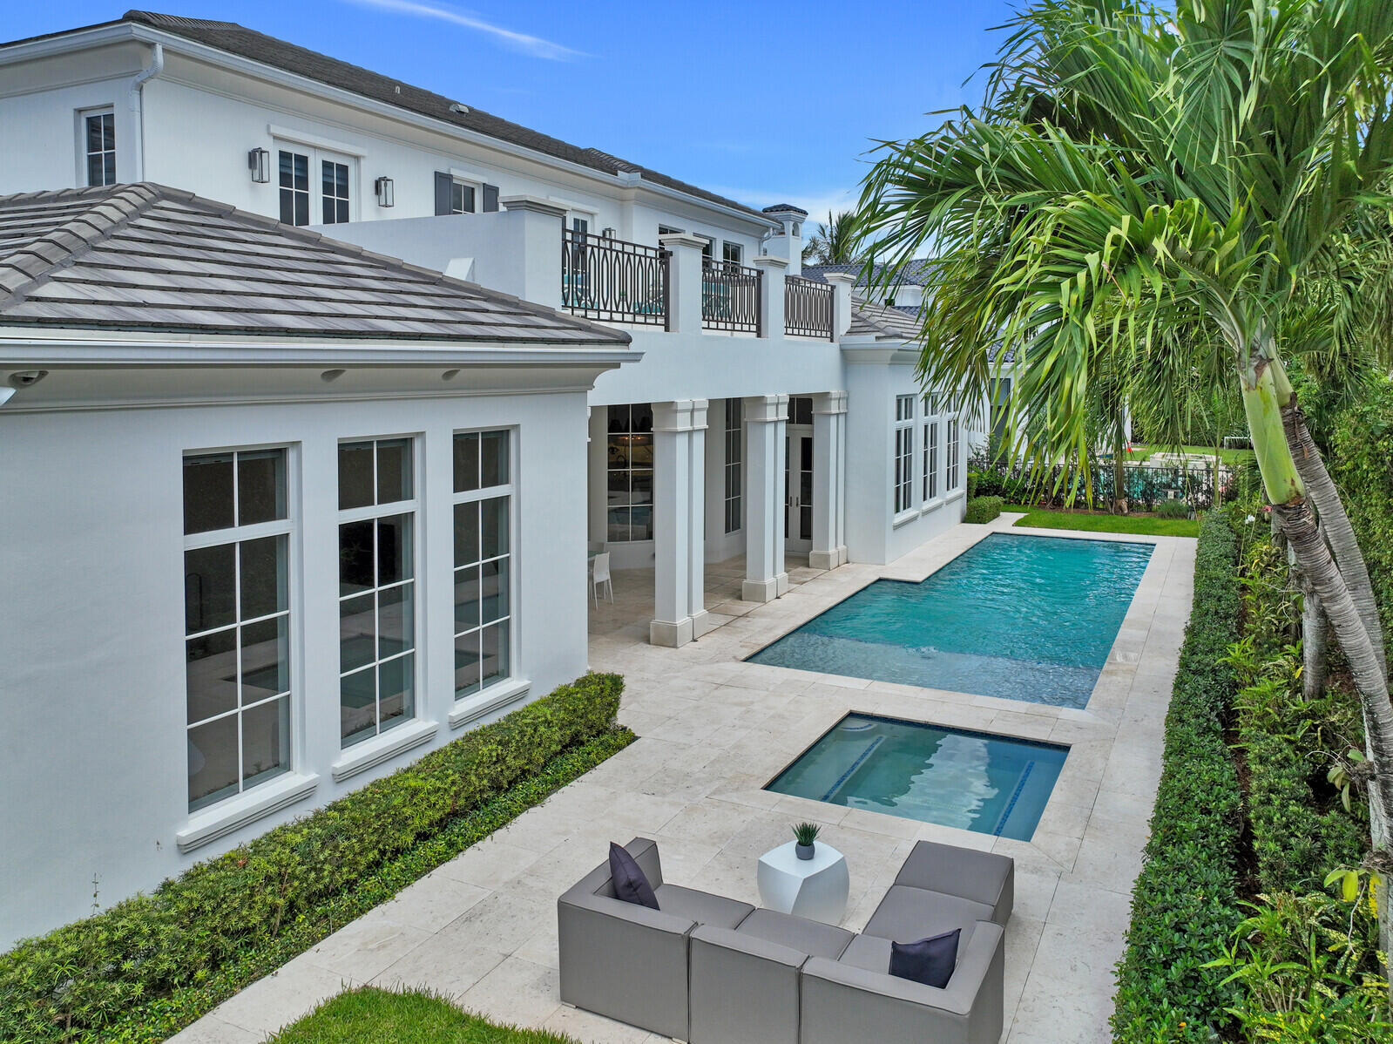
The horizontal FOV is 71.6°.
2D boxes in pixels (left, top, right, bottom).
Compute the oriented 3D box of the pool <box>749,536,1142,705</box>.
[{"bbox_3d":[5.108,1.304,16.246,4.068,0.400,11.304,4,10,28],"label":"pool"}]

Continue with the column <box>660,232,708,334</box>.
[{"bbox_3d":[-0.154,-3.088,12.630,0.320,1.200,0.720,5,10,28],"label":"column"}]

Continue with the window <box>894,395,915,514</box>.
[{"bbox_3d":[4.146,-1.353,19.114,0.120,2.270,1.250,5,10,28],"label":"window"}]

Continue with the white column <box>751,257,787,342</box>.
[{"bbox_3d":[1.158,-3.492,15.117,0.378,1.224,0.720,4,10,28],"label":"white column"}]

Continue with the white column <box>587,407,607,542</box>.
[{"bbox_3d":[-1.859,-0.846,17.760,0.324,2.621,0.252,-3,9,-16],"label":"white column"}]

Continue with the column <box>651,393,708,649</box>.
[{"bbox_3d":[-0.255,-0.009,13.122,0.425,3.269,0.864,4,10,28],"label":"column"}]

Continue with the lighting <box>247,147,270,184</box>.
[{"bbox_3d":[-5.592,-4.555,12.306,0.230,0.410,0.140,5,10,28],"label":"lighting"}]

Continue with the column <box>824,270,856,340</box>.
[{"bbox_3d":[2.680,-3.929,17.861,0.378,1.206,0.720,4,10,28],"label":"column"}]

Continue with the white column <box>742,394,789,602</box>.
[{"bbox_3d":[1.110,-0.401,15.582,0.425,3.269,0.882,4,10,28],"label":"white column"}]

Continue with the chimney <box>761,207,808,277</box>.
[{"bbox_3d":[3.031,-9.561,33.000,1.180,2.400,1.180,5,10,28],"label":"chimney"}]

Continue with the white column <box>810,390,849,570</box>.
[{"bbox_3d":[2.495,-0.799,18.076,0.425,3.269,0.882,4,10,28],"label":"white column"}]

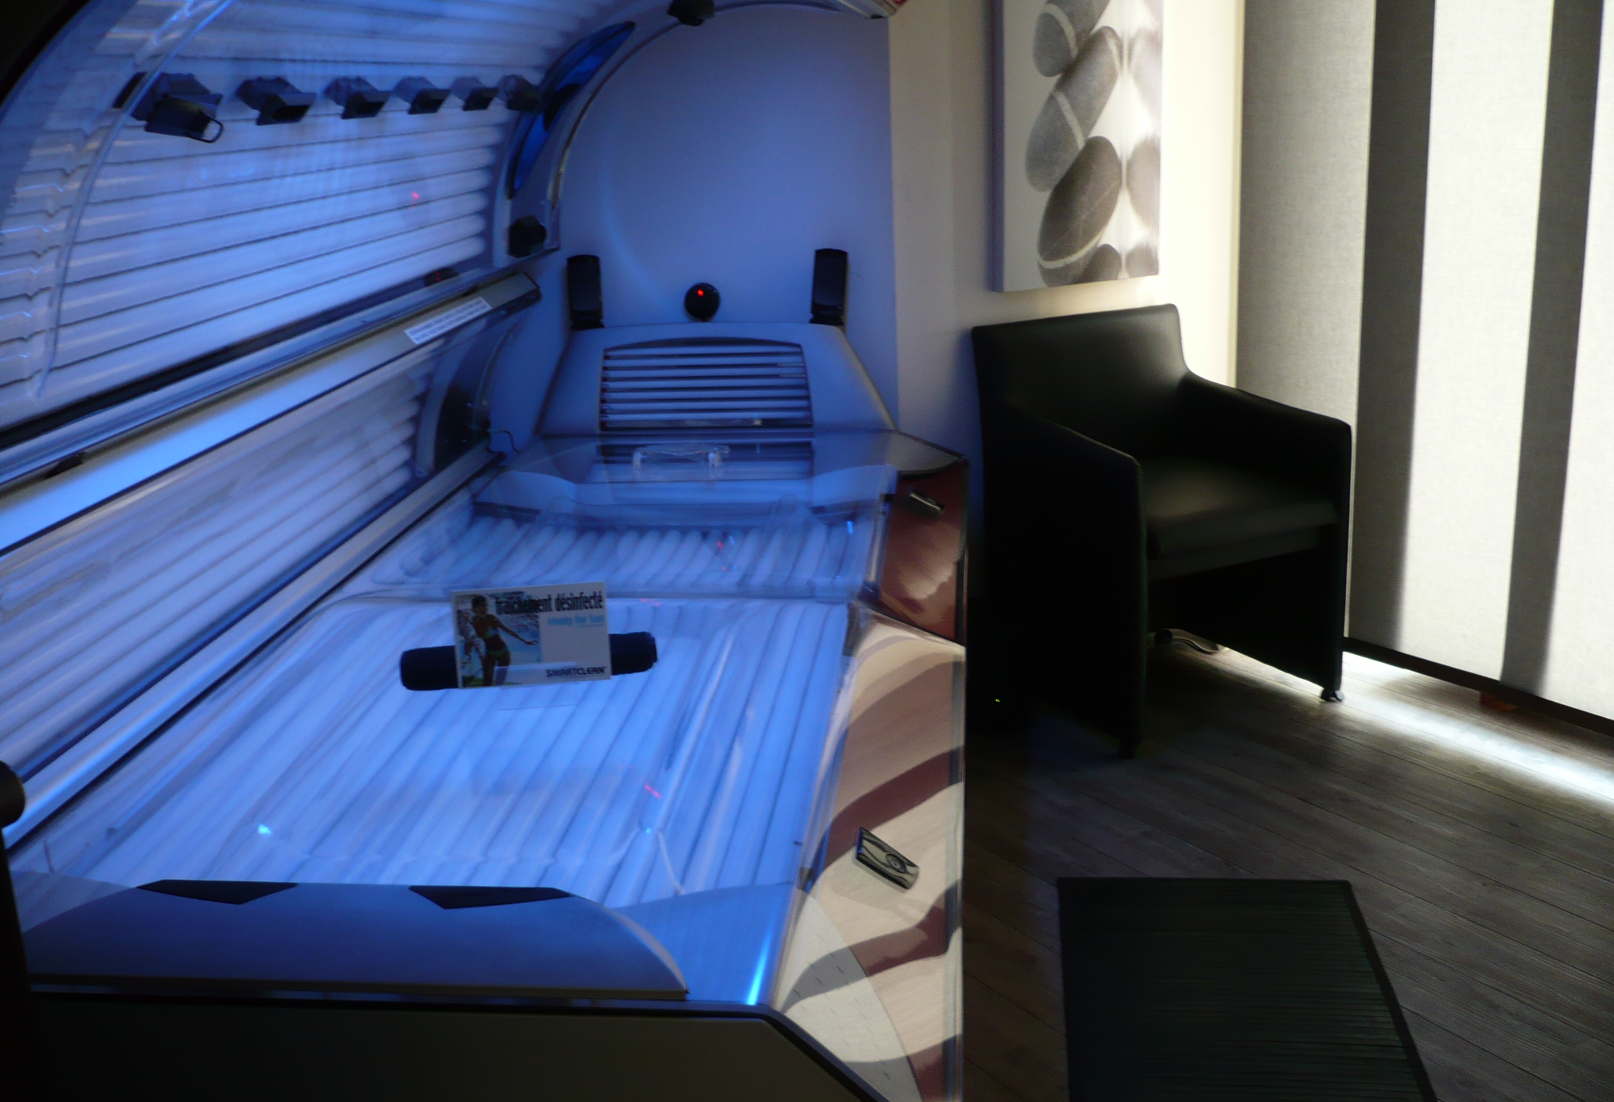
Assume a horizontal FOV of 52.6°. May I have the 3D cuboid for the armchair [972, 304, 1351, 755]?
[{"bbox_3d":[0.779,-0.081,3.647,0.572,0.825,0.620,-10,18,-25],"label":"armchair"}]

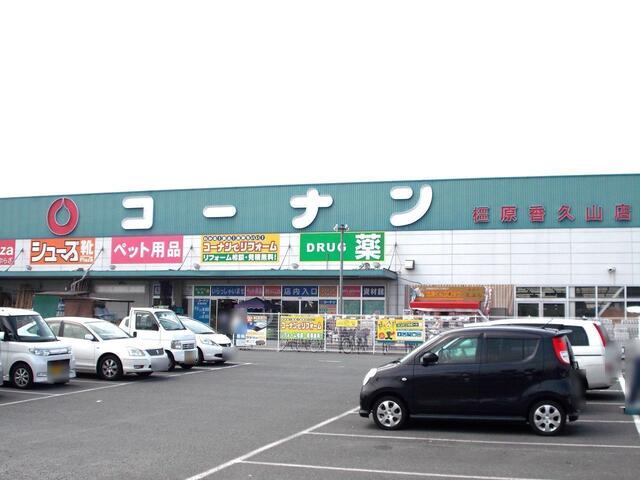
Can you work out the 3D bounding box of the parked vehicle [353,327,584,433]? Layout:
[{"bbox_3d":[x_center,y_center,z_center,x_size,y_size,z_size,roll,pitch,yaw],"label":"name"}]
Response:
[{"bbox_3d":[2.449,2.140,12.769,3.395,1.600,1.475,-1,-5,19],"label":"parked vehicle"}]

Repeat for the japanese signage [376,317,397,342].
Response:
[{"bbox_3d":[2.623,3.527,31.746,0.819,0.861,0.050,-1,-5,18],"label":"japanese signage"}]

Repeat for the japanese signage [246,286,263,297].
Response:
[{"bbox_3d":[-4.050,3.201,50.803,1.158,0.630,0.040,-1,-5,17],"label":"japanese signage"}]

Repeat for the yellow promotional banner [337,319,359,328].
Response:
[{"bbox_3d":[1.038,3.208,31.141,0.854,0.276,0.030,-1,-5,19],"label":"yellow promotional banner"}]

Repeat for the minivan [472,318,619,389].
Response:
[{"bbox_3d":[3.877,2.463,17.218,4.600,1.630,1.720,-1,-5,19],"label":"minivan"}]

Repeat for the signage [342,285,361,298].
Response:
[{"bbox_3d":[1.539,2.573,40.373,1.057,0.580,0.080,-1,-5,18],"label":"signage"}]

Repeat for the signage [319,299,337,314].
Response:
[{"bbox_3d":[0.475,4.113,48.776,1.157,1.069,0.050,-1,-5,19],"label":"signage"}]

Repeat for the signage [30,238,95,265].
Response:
[{"bbox_3d":[-14.444,0.672,45.638,4.275,1.496,0.100,-1,-5,18],"label":"signage"}]

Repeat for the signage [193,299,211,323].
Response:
[{"bbox_3d":[-7.496,4.605,51.743,1.106,1.723,0.040,-1,-5,17],"label":"signage"}]

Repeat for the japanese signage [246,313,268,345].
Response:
[{"bbox_3d":[-2.579,3.731,33.349,0.930,1.263,0.040,-1,-5,17],"label":"japanese signage"}]

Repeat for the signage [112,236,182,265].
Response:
[{"bbox_3d":[-9.349,0.545,43.986,4.416,1.528,0.100,-1,-5,18],"label":"signage"}]

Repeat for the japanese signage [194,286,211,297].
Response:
[{"bbox_3d":[-7.489,3.267,51.850,1.115,0.643,0.040,-1,-5,17],"label":"japanese signage"}]

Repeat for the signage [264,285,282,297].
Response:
[{"bbox_3d":[-2.897,3.162,50.001,1.129,0.659,0.050,-1,-5,19],"label":"signage"}]

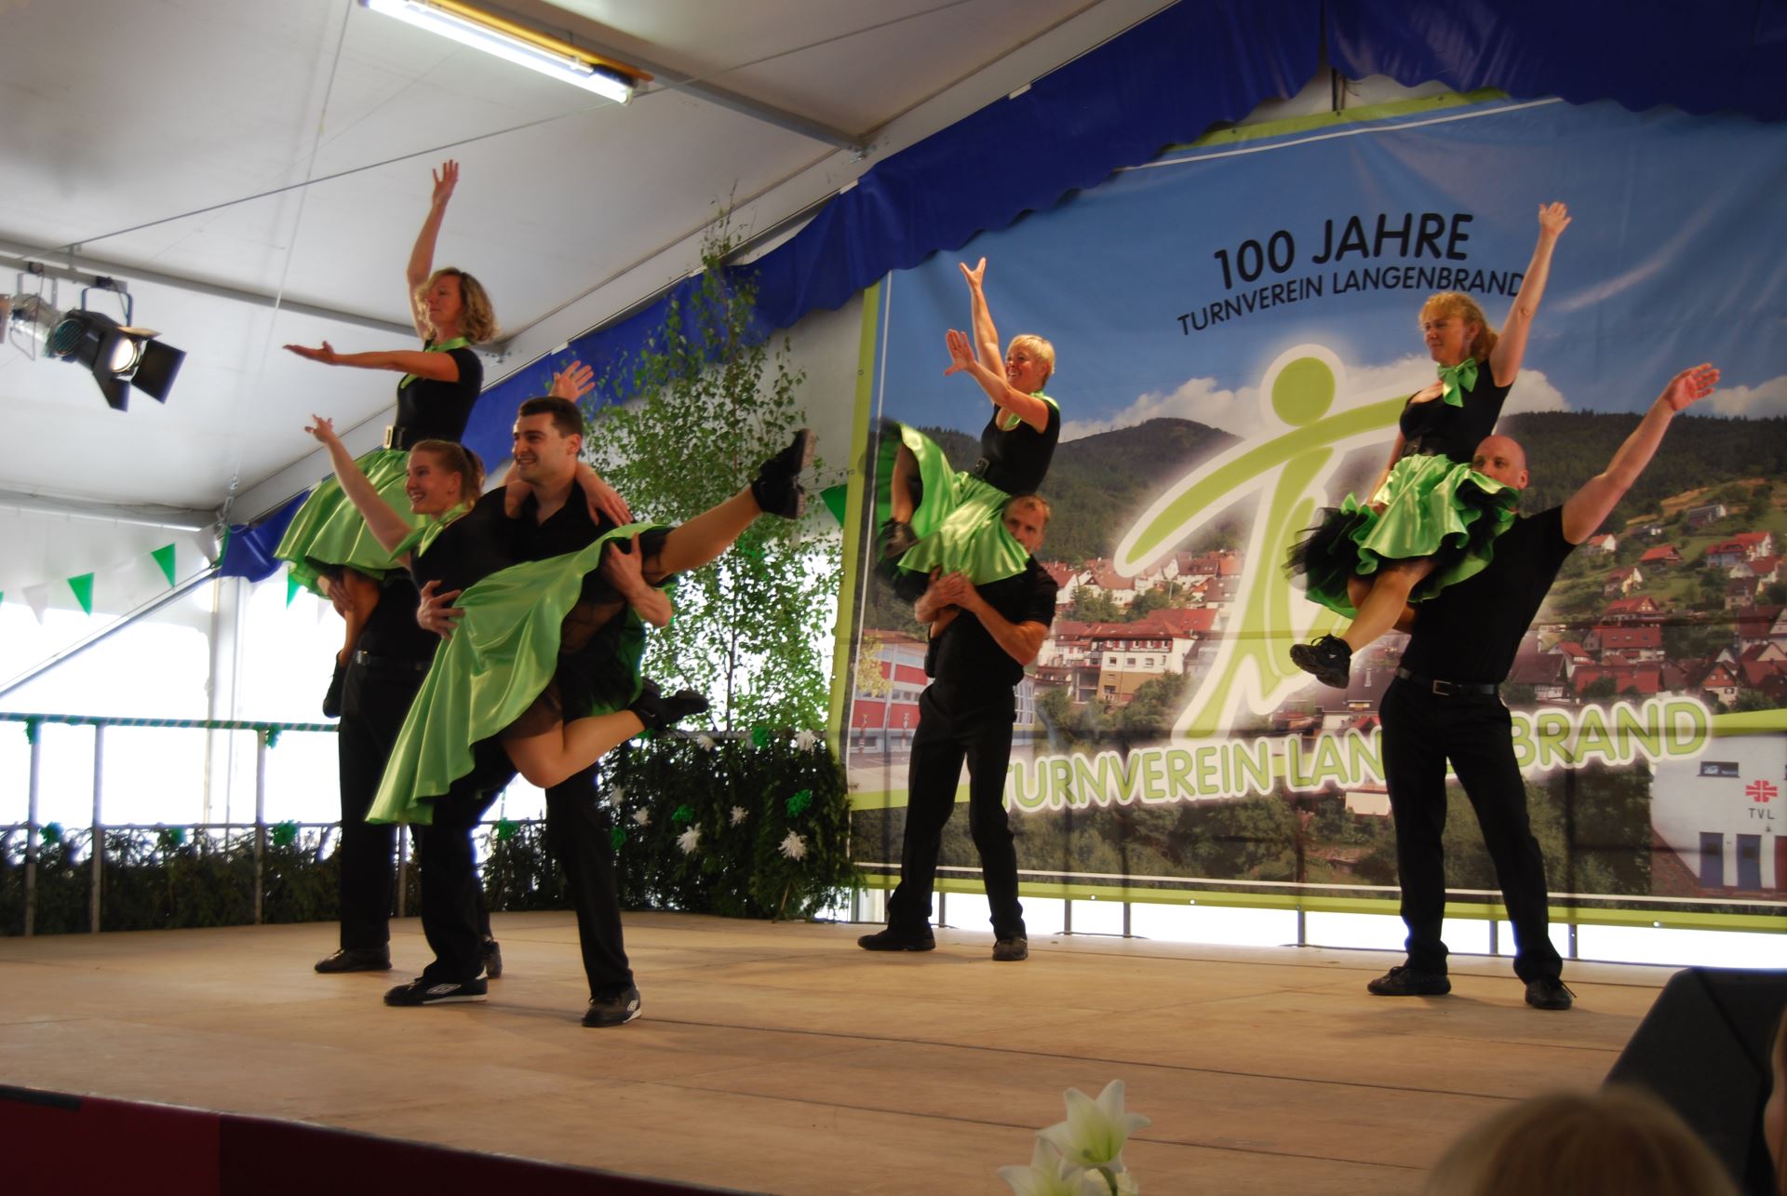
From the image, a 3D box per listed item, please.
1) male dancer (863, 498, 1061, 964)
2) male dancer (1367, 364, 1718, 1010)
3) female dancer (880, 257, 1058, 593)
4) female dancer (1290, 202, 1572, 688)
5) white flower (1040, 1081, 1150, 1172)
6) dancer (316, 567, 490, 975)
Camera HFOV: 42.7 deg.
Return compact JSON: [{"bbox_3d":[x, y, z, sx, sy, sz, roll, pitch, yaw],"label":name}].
[{"bbox_3d":[0.261,0.495,8.820,0.650,1.770,0.700,-3,-6,42],"label":"male dancer"},{"bbox_3d":[2.047,0.296,7.200,1.050,1.950,0.780,-3,-6,42],"label":"male dancer"},{"bbox_3d":[0.286,-0.534,8.580,0.720,1.450,0.540,4,-6,-40],"label":"female dancer"},{"bbox_3d":[1.667,-0.493,7.080,0.820,1.510,0.650,4,-6,-38],"label":"female dancer"},{"bbox_3d":[0.258,0.676,2.920,0.140,0.115,0.135,-3,-6,35],"label":"white flower"},{"bbox_3d":[-1.649,0.375,7.770,0.620,1.800,0.700,-2,-5,32],"label":"dancer"}]

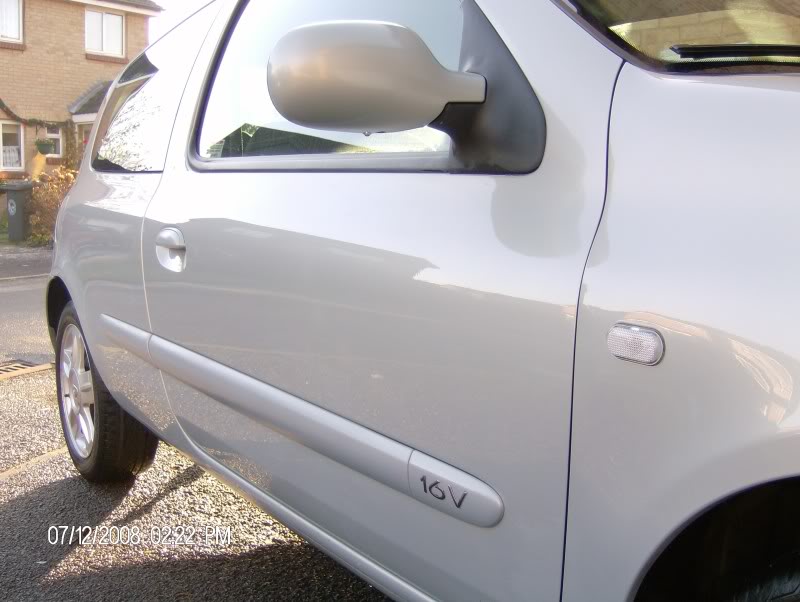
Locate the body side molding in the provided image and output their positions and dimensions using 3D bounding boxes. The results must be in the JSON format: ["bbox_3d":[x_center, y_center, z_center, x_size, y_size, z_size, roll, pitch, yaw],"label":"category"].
[{"bbox_3d":[-0.353,0.159,1.663,0.036,0.077,1.640,-5,9,-36],"label":"body side molding"}]

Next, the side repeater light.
[{"bbox_3d":[0.236,0.044,0.832,0.017,0.039,0.071,-5,8,-36],"label":"side repeater light"}]

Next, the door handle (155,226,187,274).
[{"bbox_3d":[-0.519,-0.116,1.890,0.040,0.103,0.150,-5,7,-36],"label":"door handle"}]

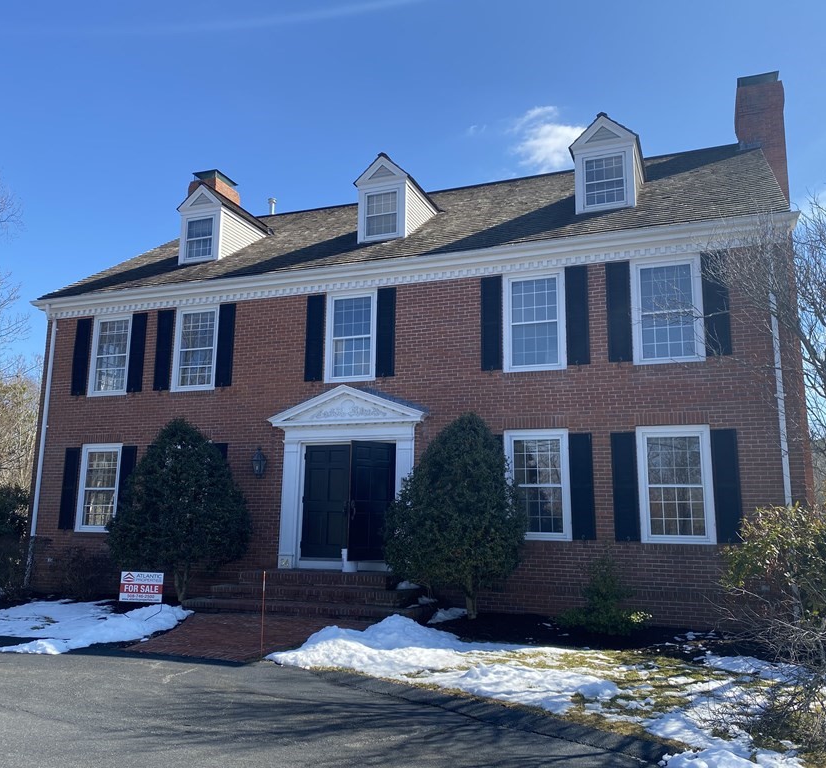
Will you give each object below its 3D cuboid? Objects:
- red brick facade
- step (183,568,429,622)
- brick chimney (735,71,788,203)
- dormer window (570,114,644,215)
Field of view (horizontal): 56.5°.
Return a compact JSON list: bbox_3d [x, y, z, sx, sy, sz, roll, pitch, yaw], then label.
[{"bbox_3d":[-1.156,1.116,14.294,15.030,5.920,0.400,-3,-11,20],"label":"red brick facade"},{"bbox_3d":[-1.552,3.498,12.853,4.100,0.635,1.880,-3,-11,20],"label":"step"},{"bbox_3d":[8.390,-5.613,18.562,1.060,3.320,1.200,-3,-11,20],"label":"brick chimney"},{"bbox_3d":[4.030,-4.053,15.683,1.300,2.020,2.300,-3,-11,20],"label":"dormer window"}]

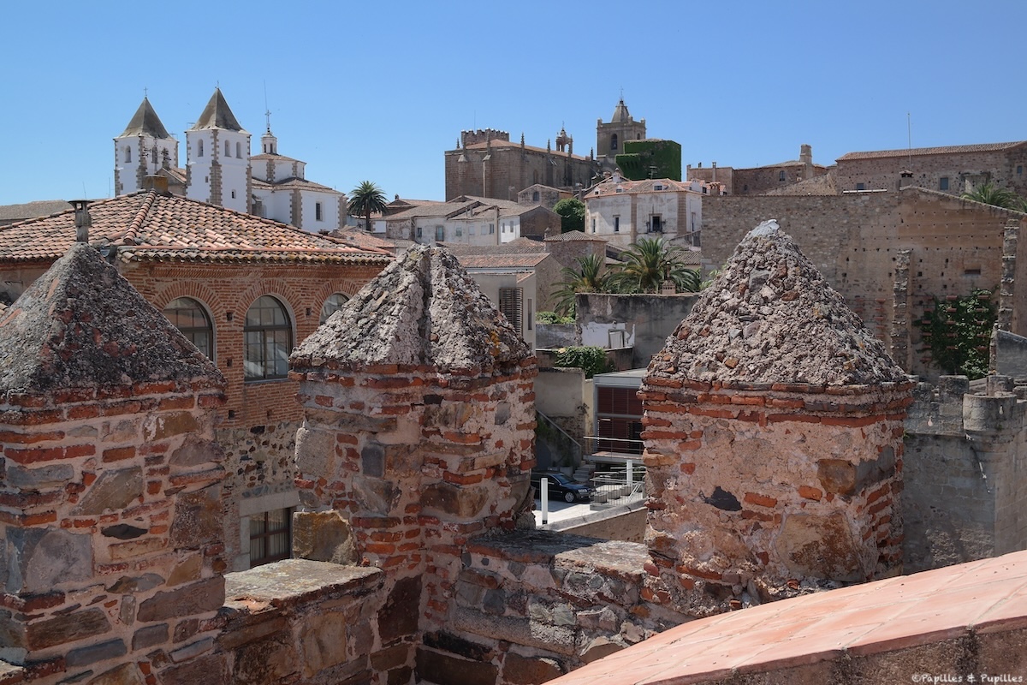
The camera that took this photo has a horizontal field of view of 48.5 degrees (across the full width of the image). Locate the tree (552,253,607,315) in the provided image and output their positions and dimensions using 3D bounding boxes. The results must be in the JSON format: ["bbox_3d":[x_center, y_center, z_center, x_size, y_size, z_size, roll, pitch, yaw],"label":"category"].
[{"bbox_3d":[5.190,-3.816,84.952,5.200,5.795,5.200,0,4,0],"label":"tree"}]

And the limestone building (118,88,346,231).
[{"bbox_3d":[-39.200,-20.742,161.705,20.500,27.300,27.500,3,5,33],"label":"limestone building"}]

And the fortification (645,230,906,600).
[{"bbox_3d":[1.558,0.362,6.673,1.220,2.130,1.220,2,5,28],"label":"fortification"}]

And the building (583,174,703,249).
[{"bbox_3d":[19.200,-18.548,169.089,16.500,12.394,14.000,1,4,14],"label":"building"}]

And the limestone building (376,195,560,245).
[{"bbox_3d":[-6.613,-17.400,170.698,23.253,8.852,14.933,2,5,24],"label":"limestone building"}]

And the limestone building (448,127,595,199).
[{"bbox_3d":[2.588,-35.529,242.771,16.537,16.715,36.225,3,5,32],"label":"limestone building"}]

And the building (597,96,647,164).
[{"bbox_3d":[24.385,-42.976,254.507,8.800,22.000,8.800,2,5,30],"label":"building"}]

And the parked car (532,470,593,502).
[{"bbox_3d":[2.033,7.717,62.244,4.900,1.450,1.880,2,5,27],"label":"parked car"}]

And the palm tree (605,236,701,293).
[{"bbox_3d":[10.768,-4.770,87.889,7.100,6.716,7.100,0,4,0],"label":"palm tree"}]

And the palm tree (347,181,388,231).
[{"bbox_3d":[-20.015,-17.741,156.113,5.500,8.597,5.500,0,4,0],"label":"palm tree"}]

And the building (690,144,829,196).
[{"bbox_3d":[41.800,-26.715,186.529,23.000,10.297,11.500,4,6,41],"label":"building"}]

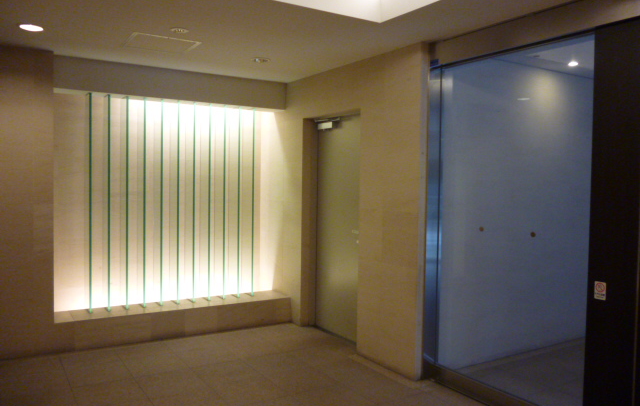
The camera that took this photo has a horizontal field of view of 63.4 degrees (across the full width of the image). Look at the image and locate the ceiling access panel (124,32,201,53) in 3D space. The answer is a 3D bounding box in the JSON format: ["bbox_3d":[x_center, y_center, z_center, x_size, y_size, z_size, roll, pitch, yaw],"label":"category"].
[{"bbox_3d":[-1.196,-1.193,3.856,0.460,0.020,0.450,0,3,-33],"label":"ceiling access panel"}]

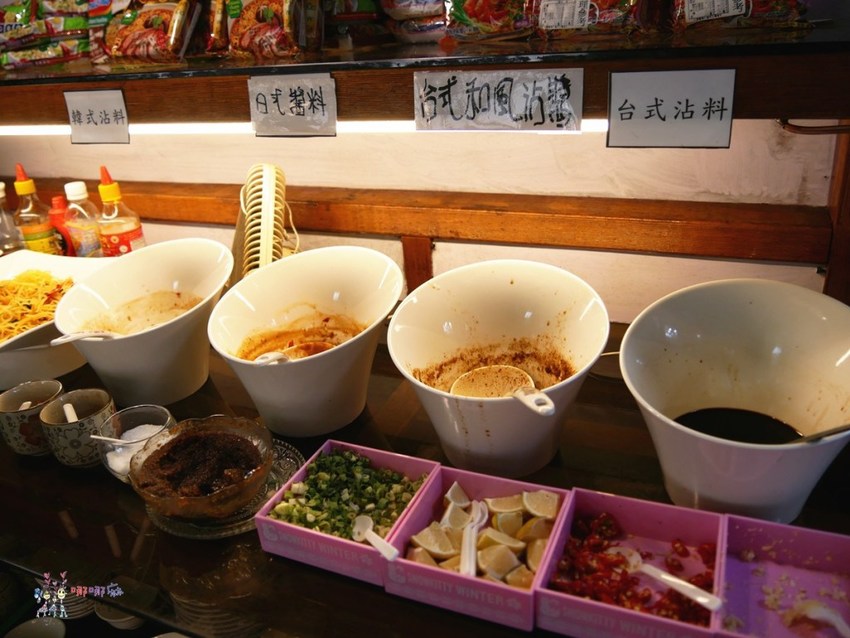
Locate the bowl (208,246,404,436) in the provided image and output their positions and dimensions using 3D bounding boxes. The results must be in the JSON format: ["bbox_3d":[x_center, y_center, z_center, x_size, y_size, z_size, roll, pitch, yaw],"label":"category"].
[{"bbox_3d":[-0.140,0.031,0.866,0.236,0.176,0.240,-4,24,2],"label":"bowl"}]

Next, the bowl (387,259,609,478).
[{"bbox_3d":[0.083,0.058,0.769,0.236,0.176,0.240,1,25,12],"label":"bowl"}]

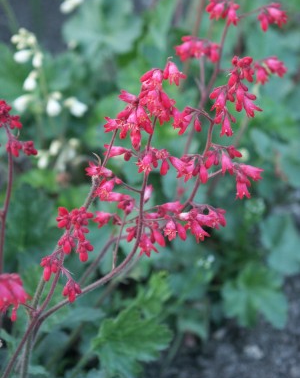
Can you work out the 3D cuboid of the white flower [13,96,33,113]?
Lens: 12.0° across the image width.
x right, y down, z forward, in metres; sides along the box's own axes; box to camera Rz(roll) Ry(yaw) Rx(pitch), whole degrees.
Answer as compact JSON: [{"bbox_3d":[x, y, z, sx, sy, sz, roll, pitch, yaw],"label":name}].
[{"bbox_3d":[-0.078,-0.052,0.880,0.012,0.011,0.009,0,32,0],"label":"white flower"}]

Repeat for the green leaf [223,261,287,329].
[{"bbox_3d":[0.064,0.064,0.860,0.040,0.022,0.036,0,32,0],"label":"green leaf"}]

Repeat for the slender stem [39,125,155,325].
[{"bbox_3d":[-0.026,0.018,0.700,0.057,0.096,0.035,0,32,0],"label":"slender stem"}]

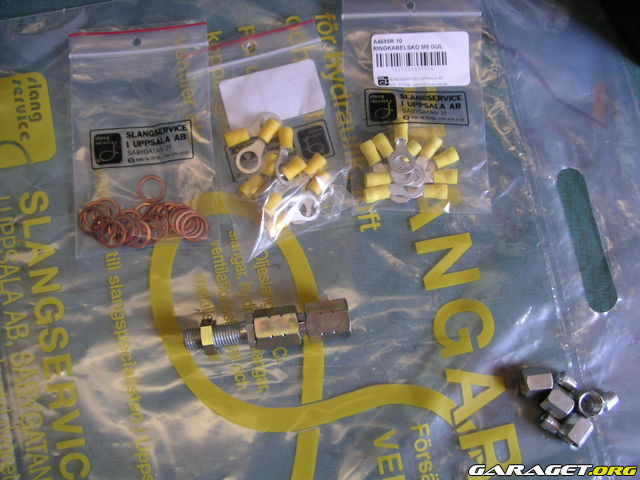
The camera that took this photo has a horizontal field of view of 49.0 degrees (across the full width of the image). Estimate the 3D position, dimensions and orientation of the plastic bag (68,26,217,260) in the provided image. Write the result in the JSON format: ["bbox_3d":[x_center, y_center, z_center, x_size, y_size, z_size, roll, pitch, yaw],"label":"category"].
[{"bbox_3d":[-0.103,-0.060,0.403,0.081,0.008,0.134,-4,83,-1],"label":"plastic bag"}]

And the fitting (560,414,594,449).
[{"bbox_3d":[0.139,0.103,0.380,0.016,0.014,0.014,35,84,4],"label":"fitting"}]

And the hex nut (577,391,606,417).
[{"bbox_3d":[0.145,0.088,0.381,0.015,0.014,0.015,0,80,6],"label":"hex nut"}]

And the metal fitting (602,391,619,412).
[{"bbox_3d":[0.159,0.088,0.385,0.009,0.009,0.011,45,85,5],"label":"metal fitting"}]

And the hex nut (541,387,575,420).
[{"bbox_3d":[0.129,0.088,0.381,0.014,0.014,0.016,35,84,4],"label":"hex nut"}]

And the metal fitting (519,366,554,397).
[{"bbox_3d":[0.118,0.077,0.384,0.014,0.014,0.016,-7,83,-1],"label":"metal fitting"}]

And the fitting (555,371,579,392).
[{"bbox_3d":[0.133,0.076,0.378,0.010,0.008,0.008,34,82,7],"label":"fitting"}]

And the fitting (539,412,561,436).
[{"bbox_3d":[0.125,0.101,0.383,0.011,0.009,0.009,32,84,4],"label":"fitting"}]

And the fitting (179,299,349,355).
[{"bbox_3d":[-0.029,0.048,0.385,0.090,0.020,0.021,-7,83,-1],"label":"fitting"}]

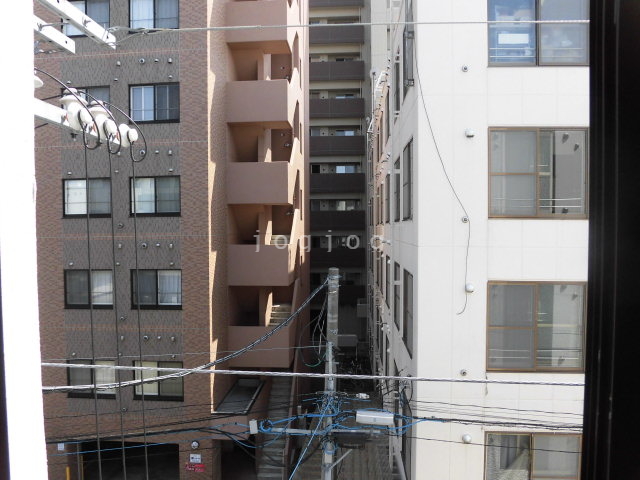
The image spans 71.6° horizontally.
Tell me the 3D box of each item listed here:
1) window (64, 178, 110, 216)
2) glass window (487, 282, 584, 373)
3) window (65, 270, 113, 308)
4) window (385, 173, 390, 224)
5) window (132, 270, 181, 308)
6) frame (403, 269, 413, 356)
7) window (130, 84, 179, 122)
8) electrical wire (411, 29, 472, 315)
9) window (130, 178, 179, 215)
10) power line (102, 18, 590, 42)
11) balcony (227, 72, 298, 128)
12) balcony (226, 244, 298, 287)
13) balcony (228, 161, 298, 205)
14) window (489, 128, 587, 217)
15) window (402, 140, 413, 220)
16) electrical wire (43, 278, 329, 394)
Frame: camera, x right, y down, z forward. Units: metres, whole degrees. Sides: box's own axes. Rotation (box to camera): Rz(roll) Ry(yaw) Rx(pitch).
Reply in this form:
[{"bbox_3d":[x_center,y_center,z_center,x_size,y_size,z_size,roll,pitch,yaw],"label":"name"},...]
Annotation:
[{"bbox_3d":[-7.124,-1.284,13.639,1.524,1.215,0.120,0,2,5],"label":"window"},{"bbox_3d":[3.742,1.503,7.716,1.638,1.562,0.120,0,2,3],"label":"glass window"},{"bbox_3d":[-7.349,1.567,14.108,1.626,1.261,0.120,0,2,4],"label":"window"},{"bbox_3d":[2.320,-1.414,15.200,0.120,1.666,2.132,0,2,4],"label":"window"},{"bbox_3d":[-5.133,1.556,13.941,1.637,1.261,0.120,0,2,4],"label":"window"},{"bbox_3d":[1.889,1.518,9.412,0.120,1.676,1.782,0,2,5],"label":"frame"},{"bbox_3d":[-4.947,-4.089,13.326,1.568,1.200,0.120,0,2,5],"label":"window"},{"bbox_3d":[2.170,-1.193,7.909,1.023,5.080,0.120,0,2,3],"label":"electrical wire"},{"bbox_3d":[-5.139,-1.358,13.861,1.637,1.247,0.120,0,2,4],"label":"window"},{"bbox_3d":[0.131,-1.402,2.910,3.181,0.090,0.060,0,2,3],"label":"power line"},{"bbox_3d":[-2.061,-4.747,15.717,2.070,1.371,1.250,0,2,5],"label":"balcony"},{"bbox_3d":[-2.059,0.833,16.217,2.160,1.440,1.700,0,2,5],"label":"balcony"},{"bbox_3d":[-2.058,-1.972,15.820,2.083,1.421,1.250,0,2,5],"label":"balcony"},{"bbox_3d":[3.853,-1.177,7.837,1.718,1.628,0.120,0,2,3],"label":"window"},{"bbox_3d":[1.884,-1.219,9.357,0.120,1.626,1.826,0,2,5],"label":"window"},{"bbox_3d":[-1.400,1.270,6.350,0.120,1.050,4.500,1,2,43],"label":"electrical wire"}]

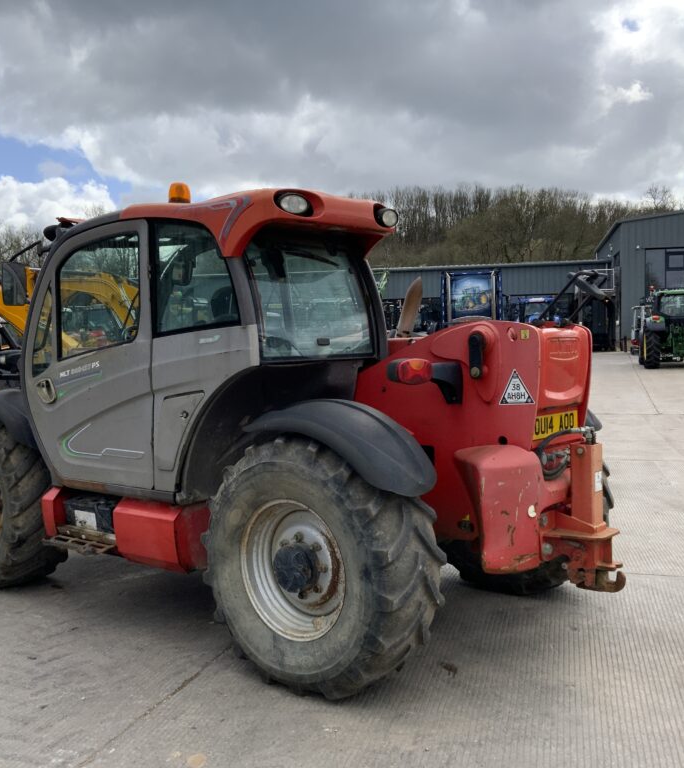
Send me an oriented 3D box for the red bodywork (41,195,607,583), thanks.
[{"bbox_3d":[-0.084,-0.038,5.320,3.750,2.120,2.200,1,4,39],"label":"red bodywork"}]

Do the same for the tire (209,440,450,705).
[{"bbox_3d":[-0.121,0.863,4.162,1.230,1.230,0.440,1,4,39],"label":"tire"}]

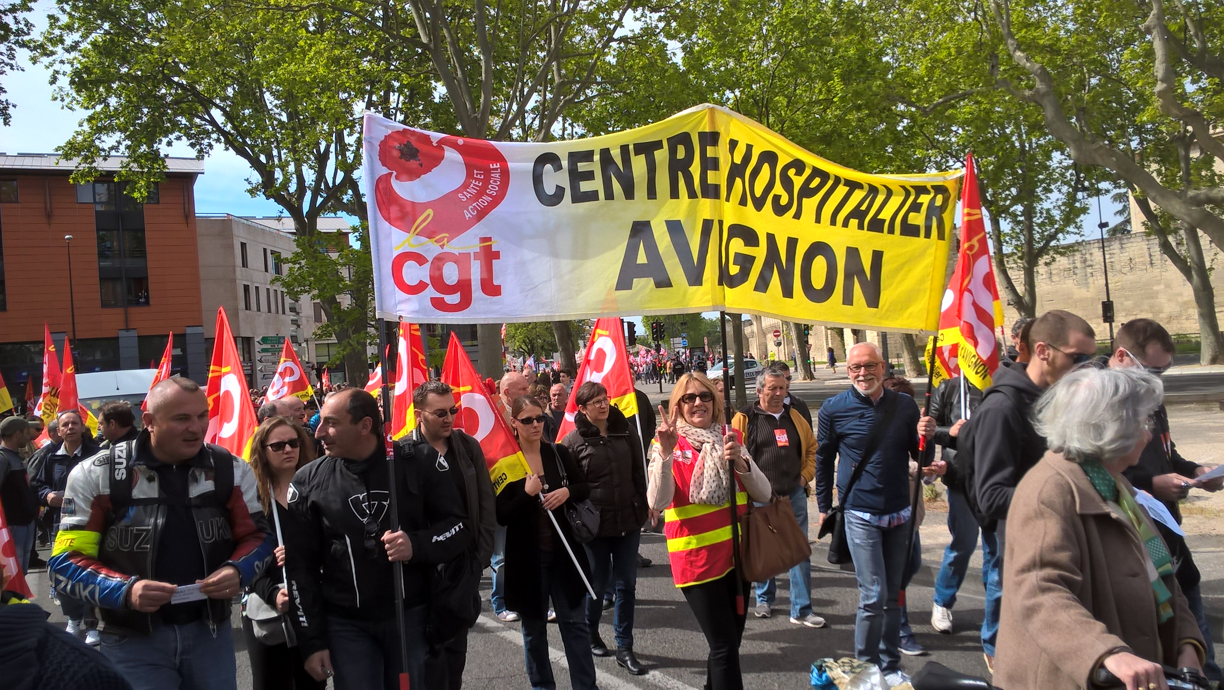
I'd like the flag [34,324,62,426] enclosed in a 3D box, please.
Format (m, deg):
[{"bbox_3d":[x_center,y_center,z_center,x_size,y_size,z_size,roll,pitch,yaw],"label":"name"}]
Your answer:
[{"bbox_3d":[-7.000,0.398,12.500,0.450,1.320,0.300,-4,-1,-11],"label":"flag"}]

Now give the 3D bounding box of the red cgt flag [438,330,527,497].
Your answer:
[{"bbox_3d":[-0.652,0.361,5.100,0.500,0.880,0.270,-5,-1,0],"label":"red cgt flag"}]

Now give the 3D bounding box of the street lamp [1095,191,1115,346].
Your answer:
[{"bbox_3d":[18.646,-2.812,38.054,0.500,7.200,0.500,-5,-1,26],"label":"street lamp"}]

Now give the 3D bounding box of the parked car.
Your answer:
[{"bbox_3d":[6.397,1.531,52.000,1.750,1.480,4.150,-5,-1,30],"label":"parked car"}]

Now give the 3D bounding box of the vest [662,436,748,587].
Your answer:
[{"bbox_3d":[0.426,0.770,4.650,0.420,0.700,0.300,-4,-1,-11],"label":"vest"}]

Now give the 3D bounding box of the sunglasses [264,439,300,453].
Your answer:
[{"bbox_3d":[-1.436,0.441,4.400,0.145,0.045,0.130,-4,-1,-33],"label":"sunglasses"}]

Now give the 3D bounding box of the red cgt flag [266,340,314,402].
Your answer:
[{"bbox_3d":[-5.434,0.476,17.000,0.850,1.150,0.250,-4,-1,-14],"label":"red cgt flag"}]

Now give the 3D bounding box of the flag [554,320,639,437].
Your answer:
[{"bbox_3d":[-0.092,0.165,5.900,0.500,0.930,0.250,-5,-1,0],"label":"flag"}]

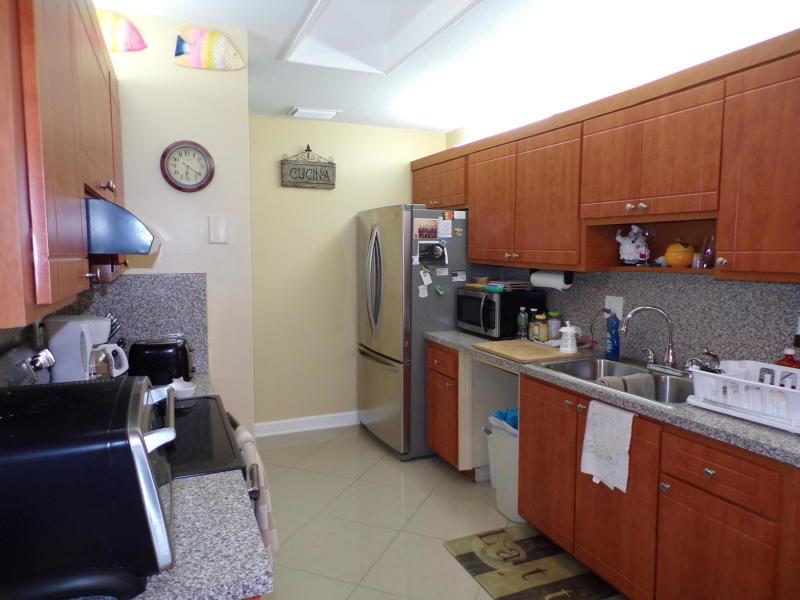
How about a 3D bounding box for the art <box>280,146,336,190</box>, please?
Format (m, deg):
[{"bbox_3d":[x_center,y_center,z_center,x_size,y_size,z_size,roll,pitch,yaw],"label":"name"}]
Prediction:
[{"bbox_3d":[-0.702,-1.031,4.290,0.423,0.335,0.025,-2,6,-24],"label":"art"}]

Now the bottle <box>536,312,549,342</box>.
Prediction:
[{"bbox_3d":[0.901,0.175,3.527,0.072,0.180,0.072,0,5,0],"label":"bottle"}]

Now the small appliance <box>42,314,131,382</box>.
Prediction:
[{"bbox_3d":[-1.189,0.218,2.136,0.255,0.310,0.200,-2,5,-22],"label":"small appliance"}]

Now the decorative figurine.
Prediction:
[{"bbox_3d":[1.162,-0.274,2.785,0.153,0.210,0.124,2,6,22],"label":"decorative figurine"}]

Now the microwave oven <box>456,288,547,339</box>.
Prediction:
[{"bbox_3d":[0.678,0.083,3.747,0.360,0.285,0.500,-2,6,-24],"label":"microwave oven"}]

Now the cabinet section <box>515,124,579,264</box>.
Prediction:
[{"bbox_3d":[0.960,-0.570,3.155,0.320,0.749,0.572,-3,6,-23],"label":"cabinet section"}]

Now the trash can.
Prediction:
[{"bbox_3d":[0.683,0.928,3.150,0.280,0.520,0.380,-2,6,-23],"label":"trash can"}]

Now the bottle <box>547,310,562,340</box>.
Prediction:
[{"bbox_3d":[0.955,0.167,3.430,0.078,0.178,0.078,-2,6,-23],"label":"bottle"}]

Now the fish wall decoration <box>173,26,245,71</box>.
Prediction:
[{"bbox_3d":[-0.850,-1.135,2.497,0.310,0.183,0.025,-2,6,-23],"label":"fish wall decoration"}]

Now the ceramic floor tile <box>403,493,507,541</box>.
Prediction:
[{"bbox_3d":[0.343,1.204,3.056,0.509,0.010,0.509,2,6,22],"label":"ceramic floor tile"}]

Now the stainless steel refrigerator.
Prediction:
[{"bbox_3d":[0.153,0.199,4.324,0.780,1.760,0.900,-2,6,-23],"label":"stainless steel refrigerator"}]

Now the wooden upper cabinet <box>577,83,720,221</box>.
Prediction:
[{"bbox_3d":[1.228,-0.629,2.540,0.335,0.500,0.762,-2,6,-24],"label":"wooden upper cabinet"}]

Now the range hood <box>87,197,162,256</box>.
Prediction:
[{"bbox_3d":[-0.933,-0.193,1.544,0.475,0.135,0.765,-2,5,-22],"label":"range hood"}]

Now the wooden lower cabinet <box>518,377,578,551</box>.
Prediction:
[{"bbox_3d":[0.962,0.765,2.786,0.554,0.740,0.429,-2,6,-23],"label":"wooden lower cabinet"}]

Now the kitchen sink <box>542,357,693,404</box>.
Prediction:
[{"bbox_3d":[1.076,0.433,2.494,0.540,0.190,0.830,-2,6,-24],"label":"kitchen sink"}]

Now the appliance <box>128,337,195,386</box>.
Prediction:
[{"bbox_3d":[-1.005,0.264,2.354,0.260,0.185,0.165,-2,5,-22],"label":"appliance"}]

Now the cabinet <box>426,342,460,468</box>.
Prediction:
[{"bbox_3d":[0.553,0.690,3.755,0.580,0.782,0.457,-2,6,-23],"label":"cabinet"}]

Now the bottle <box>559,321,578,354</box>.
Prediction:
[{"bbox_3d":[0.940,0.200,3.075,0.095,0.172,0.095,3,6,26],"label":"bottle"}]

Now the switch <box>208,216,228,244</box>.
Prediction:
[{"bbox_3d":[-0.830,-0.320,2.541,0.080,0.123,0.010,-2,6,-23],"label":"switch"}]

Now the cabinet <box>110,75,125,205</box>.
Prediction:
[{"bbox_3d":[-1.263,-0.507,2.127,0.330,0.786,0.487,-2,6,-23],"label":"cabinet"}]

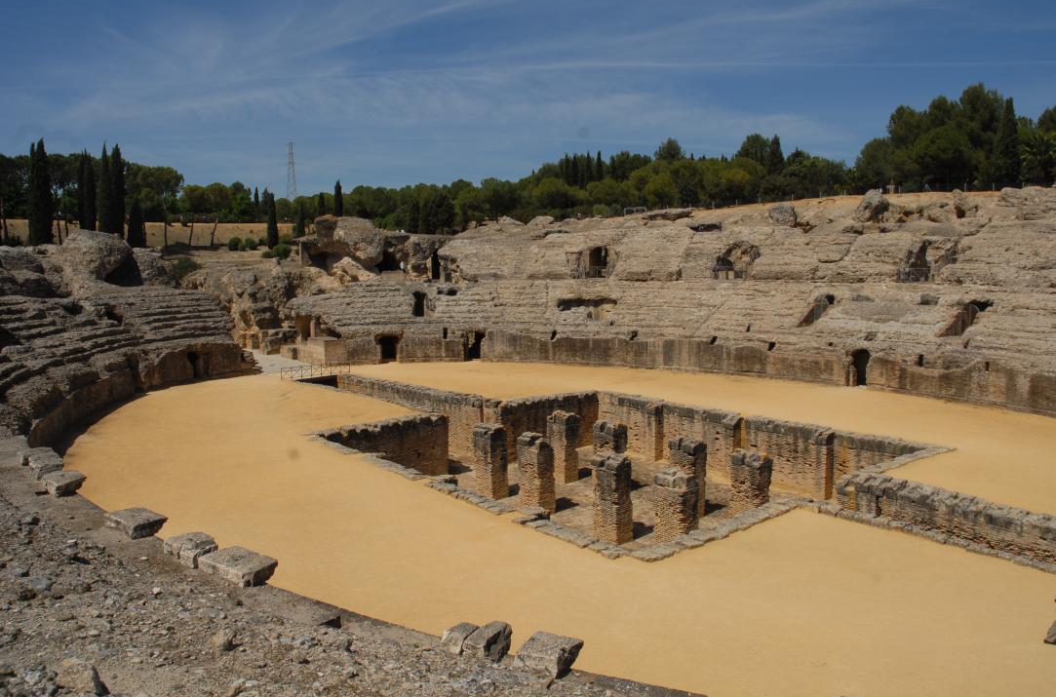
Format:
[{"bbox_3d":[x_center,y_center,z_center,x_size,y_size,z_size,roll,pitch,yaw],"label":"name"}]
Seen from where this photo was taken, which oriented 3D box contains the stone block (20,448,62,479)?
[{"bbox_3d":[-12.969,3.050,21.116,0.837,0.327,1.662,-5,7,-36],"label":"stone block"}]

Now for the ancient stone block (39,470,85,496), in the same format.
[{"bbox_3d":[-11.256,3.265,19.228,1.015,0.280,0.729,5,8,43],"label":"ancient stone block"}]

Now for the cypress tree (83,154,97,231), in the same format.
[{"bbox_3d":[-50.615,-17.547,91.467,1.575,10.573,1.575,-3,7,-28],"label":"cypress tree"}]

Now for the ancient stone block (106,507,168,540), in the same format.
[{"bbox_3d":[-8.037,3.571,16.269,1.218,0.266,0.708,4,8,38],"label":"ancient stone block"}]

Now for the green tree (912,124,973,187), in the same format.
[{"bbox_3d":[49.280,-22.889,94.293,6.615,7.417,6.615,3,6,27],"label":"green tree"}]

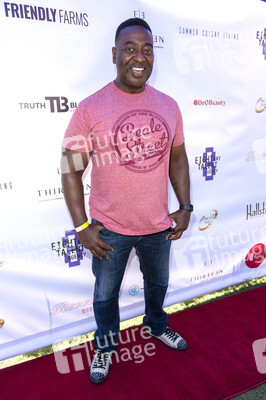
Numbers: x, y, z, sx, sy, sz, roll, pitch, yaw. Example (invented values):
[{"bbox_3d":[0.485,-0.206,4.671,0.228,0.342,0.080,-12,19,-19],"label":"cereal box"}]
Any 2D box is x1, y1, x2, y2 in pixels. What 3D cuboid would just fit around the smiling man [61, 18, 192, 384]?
[{"bbox_3d":[-0.015,0.074,1.570,0.650,1.800,0.370,-6,18,-19],"label":"smiling man"}]

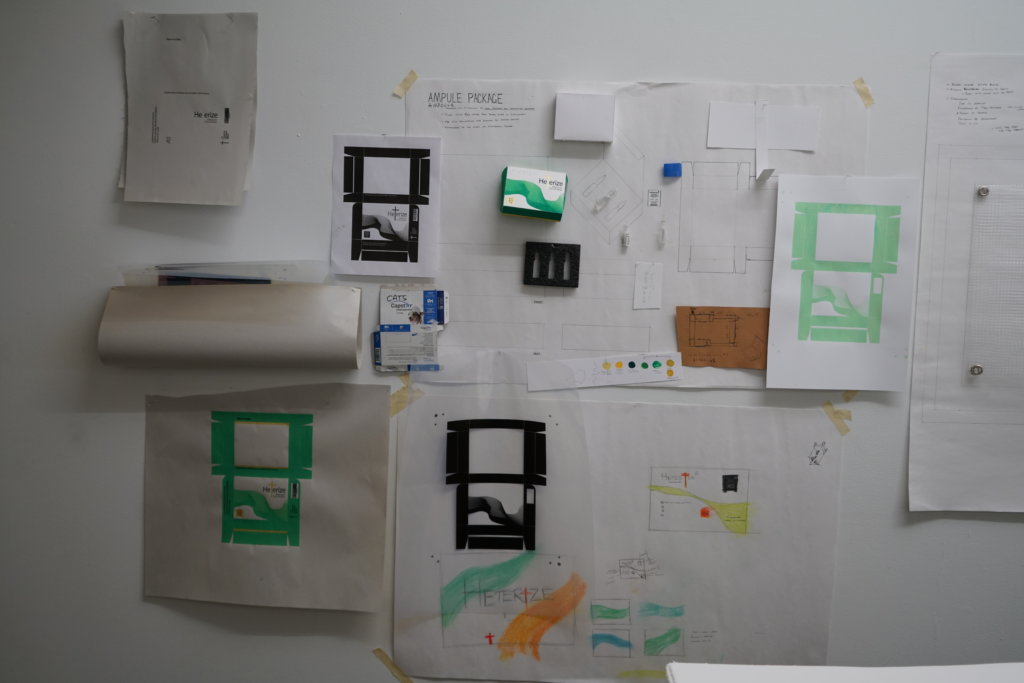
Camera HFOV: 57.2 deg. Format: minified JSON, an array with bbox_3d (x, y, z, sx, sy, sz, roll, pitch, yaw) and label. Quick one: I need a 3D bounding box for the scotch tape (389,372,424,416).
[{"bbox_3d":[-0.217,0.109,1.933,0.073,0.089,0.007,2,6,2],"label":"scotch tape"}]

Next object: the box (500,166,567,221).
[{"bbox_3d":[0.045,-0.291,1.852,0.117,0.091,0.026,8,-21,-2],"label":"box"}]

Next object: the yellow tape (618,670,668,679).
[{"bbox_3d":[0.282,0.702,1.979,0.111,0.017,0.005,1,6,2],"label":"yellow tape"}]

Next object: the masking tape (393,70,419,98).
[{"bbox_3d":[-0.212,-0.513,1.870,0.019,0.061,0.005,34,6,-2],"label":"masking tape"}]

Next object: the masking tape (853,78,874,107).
[{"bbox_3d":[0.691,-0.488,1.844,0.019,0.057,0.005,-25,5,4],"label":"masking tape"}]

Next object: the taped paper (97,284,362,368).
[{"bbox_3d":[-0.565,-0.029,1.891,0.519,0.158,0.085,1,6,2],"label":"taped paper"}]

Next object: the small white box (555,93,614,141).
[{"bbox_3d":[0.144,-0.441,1.857,0.114,0.088,0.024,2,6,2],"label":"small white box"}]

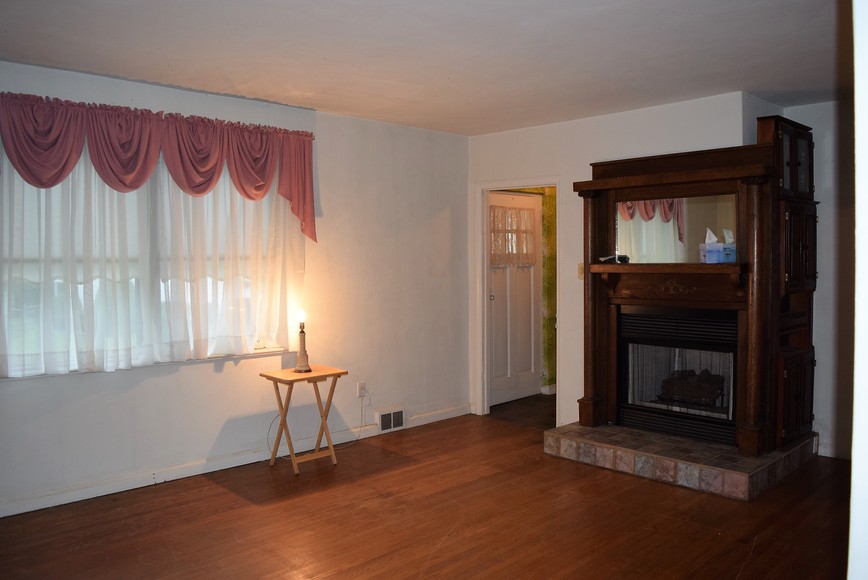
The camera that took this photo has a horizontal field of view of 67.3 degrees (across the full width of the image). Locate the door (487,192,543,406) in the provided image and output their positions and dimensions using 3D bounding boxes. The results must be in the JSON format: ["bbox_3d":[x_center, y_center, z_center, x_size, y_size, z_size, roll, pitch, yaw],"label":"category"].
[{"bbox_3d":[0.807,0.080,6.549,0.899,2.060,0.045,-3,4,-43],"label":"door"}]

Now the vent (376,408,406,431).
[{"bbox_3d":[-0.357,1.089,5.429,0.270,0.175,0.050,-3,4,-43],"label":"vent"}]

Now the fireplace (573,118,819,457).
[{"bbox_3d":[1.883,-0.044,4.766,0.970,2.140,1.385,-3,4,-44],"label":"fireplace"}]

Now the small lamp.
[{"bbox_3d":[-0.917,0.349,4.555,0.120,0.445,0.120,-3,4,-45],"label":"small lamp"}]

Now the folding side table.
[{"bbox_3d":[-0.902,0.899,4.547,0.487,0.652,0.366,-3,4,-45],"label":"folding side table"}]

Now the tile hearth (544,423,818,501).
[{"bbox_3d":[1.777,1.109,4.721,1.275,0.158,1.430,-3,4,-44],"label":"tile hearth"}]

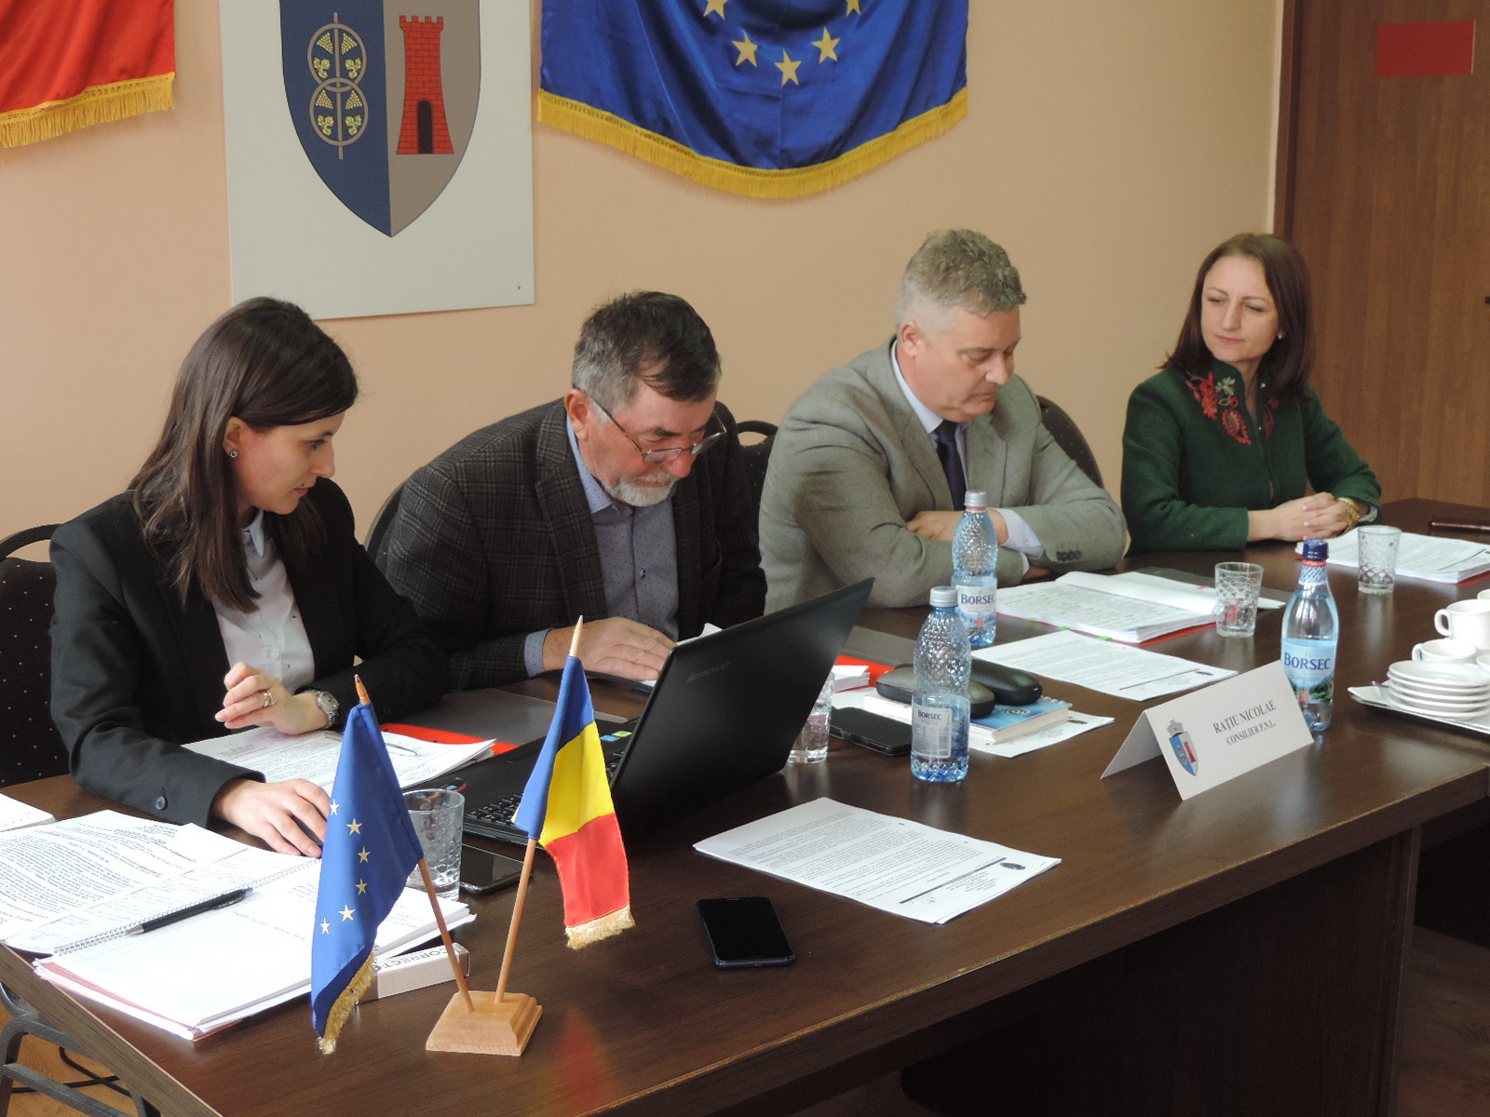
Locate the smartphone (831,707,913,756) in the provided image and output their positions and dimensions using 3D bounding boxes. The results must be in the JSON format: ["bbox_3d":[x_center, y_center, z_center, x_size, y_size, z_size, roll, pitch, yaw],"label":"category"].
[{"bbox_3d":[0.152,0.207,2.429,0.077,0.011,0.156,-10,16,-39],"label":"smartphone"}]

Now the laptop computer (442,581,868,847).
[{"bbox_3d":[-0.117,0.145,2.145,0.375,0.240,0.355,8,14,35],"label":"laptop computer"}]

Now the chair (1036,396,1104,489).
[{"bbox_3d":[0.721,0.176,3.902,0.450,0.930,0.580,-10,16,-40],"label":"chair"}]

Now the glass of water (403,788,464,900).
[{"bbox_3d":[-0.297,0.271,1.897,0.068,0.092,0.068,0,12,0],"label":"glass of water"}]

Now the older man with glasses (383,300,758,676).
[{"bbox_3d":[-0.264,0.245,2.829,0.560,1.240,0.660,-10,16,-40],"label":"older man with glasses"}]

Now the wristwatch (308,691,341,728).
[{"bbox_3d":[-0.499,0.178,2.355,0.050,0.056,0.034,-39,-6,25],"label":"wristwatch"}]

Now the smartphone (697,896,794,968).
[{"bbox_3d":[0.000,0.334,1.802,0.069,0.009,0.147,-2,12,-8],"label":"smartphone"}]

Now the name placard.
[{"bbox_3d":[0.539,0.189,2.330,0.106,0.092,0.296,11,17,42],"label":"name placard"}]

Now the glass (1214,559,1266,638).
[{"bbox_3d":[0.709,0.061,2.901,0.069,0.092,0.069,0,12,0],"label":"glass"}]

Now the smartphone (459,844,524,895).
[{"bbox_3d":[-0.284,0.302,1.991,0.149,0.008,0.075,9,15,36],"label":"smartphone"}]

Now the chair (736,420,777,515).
[{"bbox_3d":[0.169,0.260,3.490,0.480,0.940,0.580,-10,16,-40],"label":"chair"}]

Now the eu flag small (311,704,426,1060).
[{"bbox_3d":[-0.281,0.234,1.506,0.095,0.258,0.048,-11,16,-42],"label":"eu flag small"}]

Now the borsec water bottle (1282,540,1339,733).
[{"bbox_3d":[0.688,0.092,2.456,0.067,0.229,0.067,4,13,16],"label":"borsec water bottle"}]

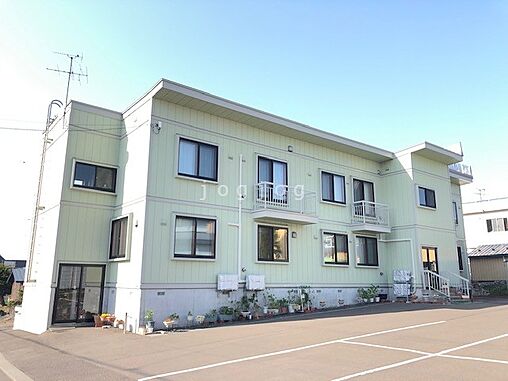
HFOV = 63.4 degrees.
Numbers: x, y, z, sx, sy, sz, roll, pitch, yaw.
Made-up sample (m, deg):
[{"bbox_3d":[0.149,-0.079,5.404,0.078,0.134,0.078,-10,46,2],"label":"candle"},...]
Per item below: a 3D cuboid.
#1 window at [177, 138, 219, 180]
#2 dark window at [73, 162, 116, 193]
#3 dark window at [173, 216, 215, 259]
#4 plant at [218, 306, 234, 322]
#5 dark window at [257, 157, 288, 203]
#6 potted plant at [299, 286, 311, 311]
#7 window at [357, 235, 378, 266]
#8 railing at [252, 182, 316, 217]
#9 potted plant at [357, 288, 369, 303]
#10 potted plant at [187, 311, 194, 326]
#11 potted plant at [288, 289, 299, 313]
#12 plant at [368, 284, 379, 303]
[{"bbox_3d":[-2.042,-1.125,15.403,1.676,1.400,0.120,10,-15,-37],"label":"window"},{"bbox_3d":[-5.994,-0.482,15.636,1.570,0.938,0.120,10,-15,-37],"label":"dark window"},{"bbox_3d":[-2.019,1.674,14.440,1.612,1.406,0.100,10,-15,-36],"label":"dark window"},{"bbox_3d":[-0.980,4.411,14.647,0.520,0.530,0.320,10,-15,-37],"label":"plant"},{"bbox_3d":[0.831,-0.421,17.320,1.620,1.840,0.120,9,-15,-35],"label":"dark window"},{"bbox_3d":[2.049,4.383,16.675,0.453,0.945,0.430,0,-12,0],"label":"potted plant"},{"bbox_3d":[5.586,3.000,20.140,1.617,1.325,0.100,10,-15,-36],"label":"window"},{"bbox_3d":[1.357,0.447,17.089,2.712,1.061,0.734,9,-15,-35],"label":"railing"},{"bbox_3d":[4.969,4.808,18.817,0.511,0.622,0.486,10,-15,-36],"label":"potted plant"},{"bbox_3d":[-2.138,4.308,13.831,0.261,0.485,0.261,0,-12,0],"label":"potted plant"},{"bbox_3d":[1.608,4.474,16.725,0.395,0.905,0.395,0,-12,0],"label":"potted plant"},{"bbox_3d":[5.642,4.863,19.399,0.439,0.824,0.417,10,-15,-36],"label":"plant"}]

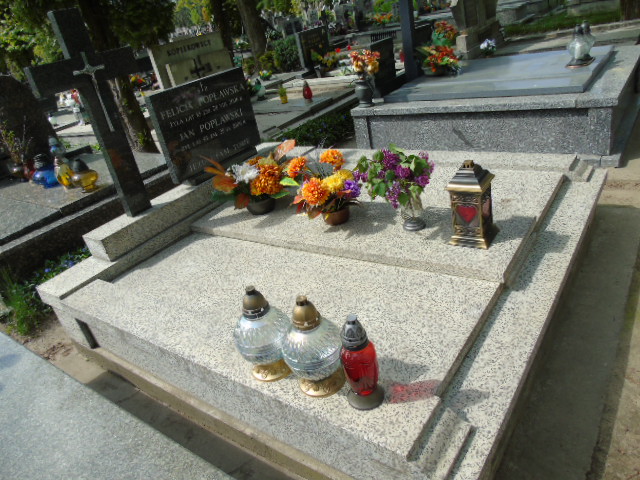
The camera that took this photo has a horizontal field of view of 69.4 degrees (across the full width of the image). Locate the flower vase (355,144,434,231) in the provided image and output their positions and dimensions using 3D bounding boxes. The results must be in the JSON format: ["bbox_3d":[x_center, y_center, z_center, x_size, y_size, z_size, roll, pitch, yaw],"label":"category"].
[{"bbox_3d":[0.327,-0.211,1.922,0.327,0.339,0.295,-6,27,12],"label":"flower vase"}]

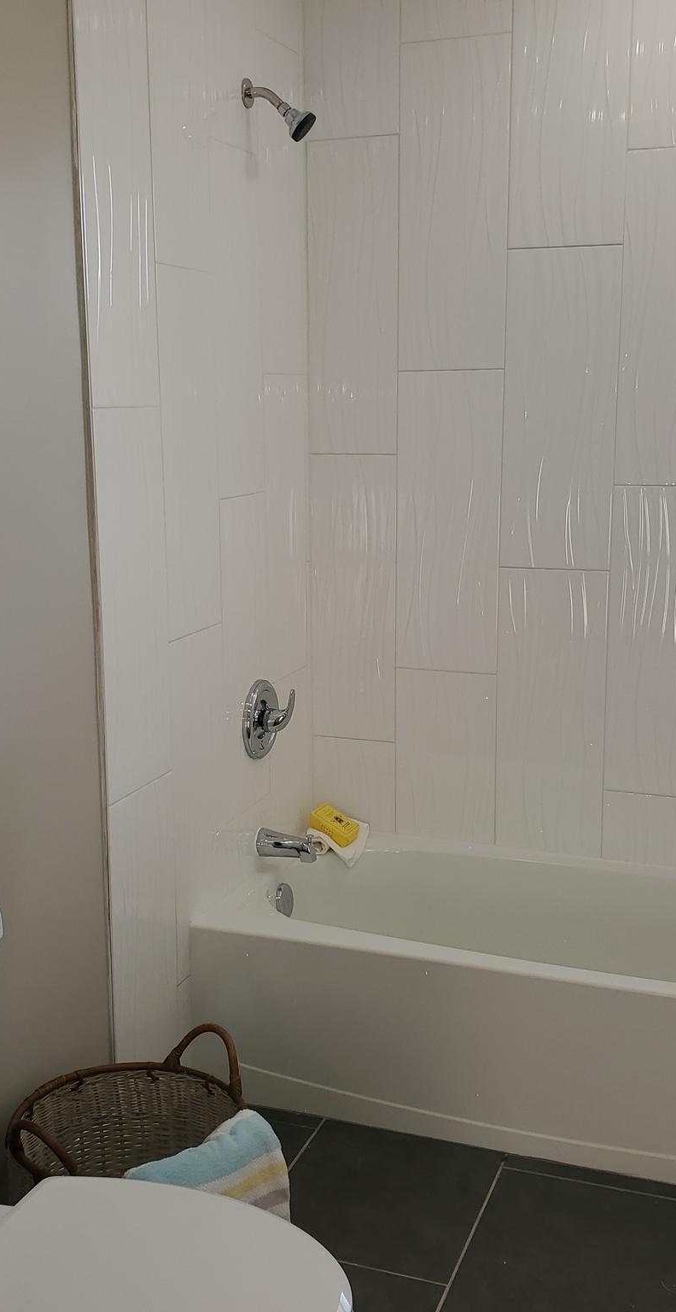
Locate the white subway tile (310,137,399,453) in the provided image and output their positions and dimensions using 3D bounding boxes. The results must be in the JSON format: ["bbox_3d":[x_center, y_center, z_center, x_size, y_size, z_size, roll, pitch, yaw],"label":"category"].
[{"bbox_3d":[0.036,-0.827,3.049,0.223,0.703,0.010,4,12,20],"label":"white subway tile"}]

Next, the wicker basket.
[{"bbox_3d":[-0.337,0.854,2.113,0.364,0.419,0.374,0,11,0],"label":"wicker basket"}]

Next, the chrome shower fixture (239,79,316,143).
[{"bbox_3d":[-0.116,-1.128,2.713,0.152,0.133,0.064,4,12,20],"label":"chrome shower fixture"}]

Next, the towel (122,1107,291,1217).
[{"bbox_3d":[-0.181,0.836,2.004,0.130,0.190,0.250,11,16,43],"label":"towel"}]

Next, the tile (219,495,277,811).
[{"bbox_3d":[-0.207,-0.003,2.907,0.012,0.701,0.247,4,12,20],"label":"tile"}]

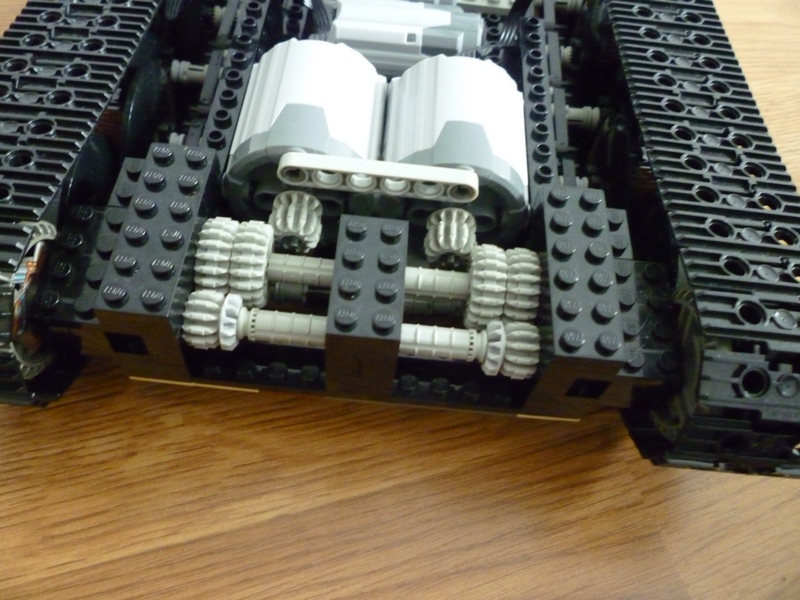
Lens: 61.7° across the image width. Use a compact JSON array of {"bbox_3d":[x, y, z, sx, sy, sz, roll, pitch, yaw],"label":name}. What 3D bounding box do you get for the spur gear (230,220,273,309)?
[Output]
[{"bbox_3d":[-0.035,-0.009,0.163,0.008,0.021,0.021,6,58,-2],"label":"spur gear"}]

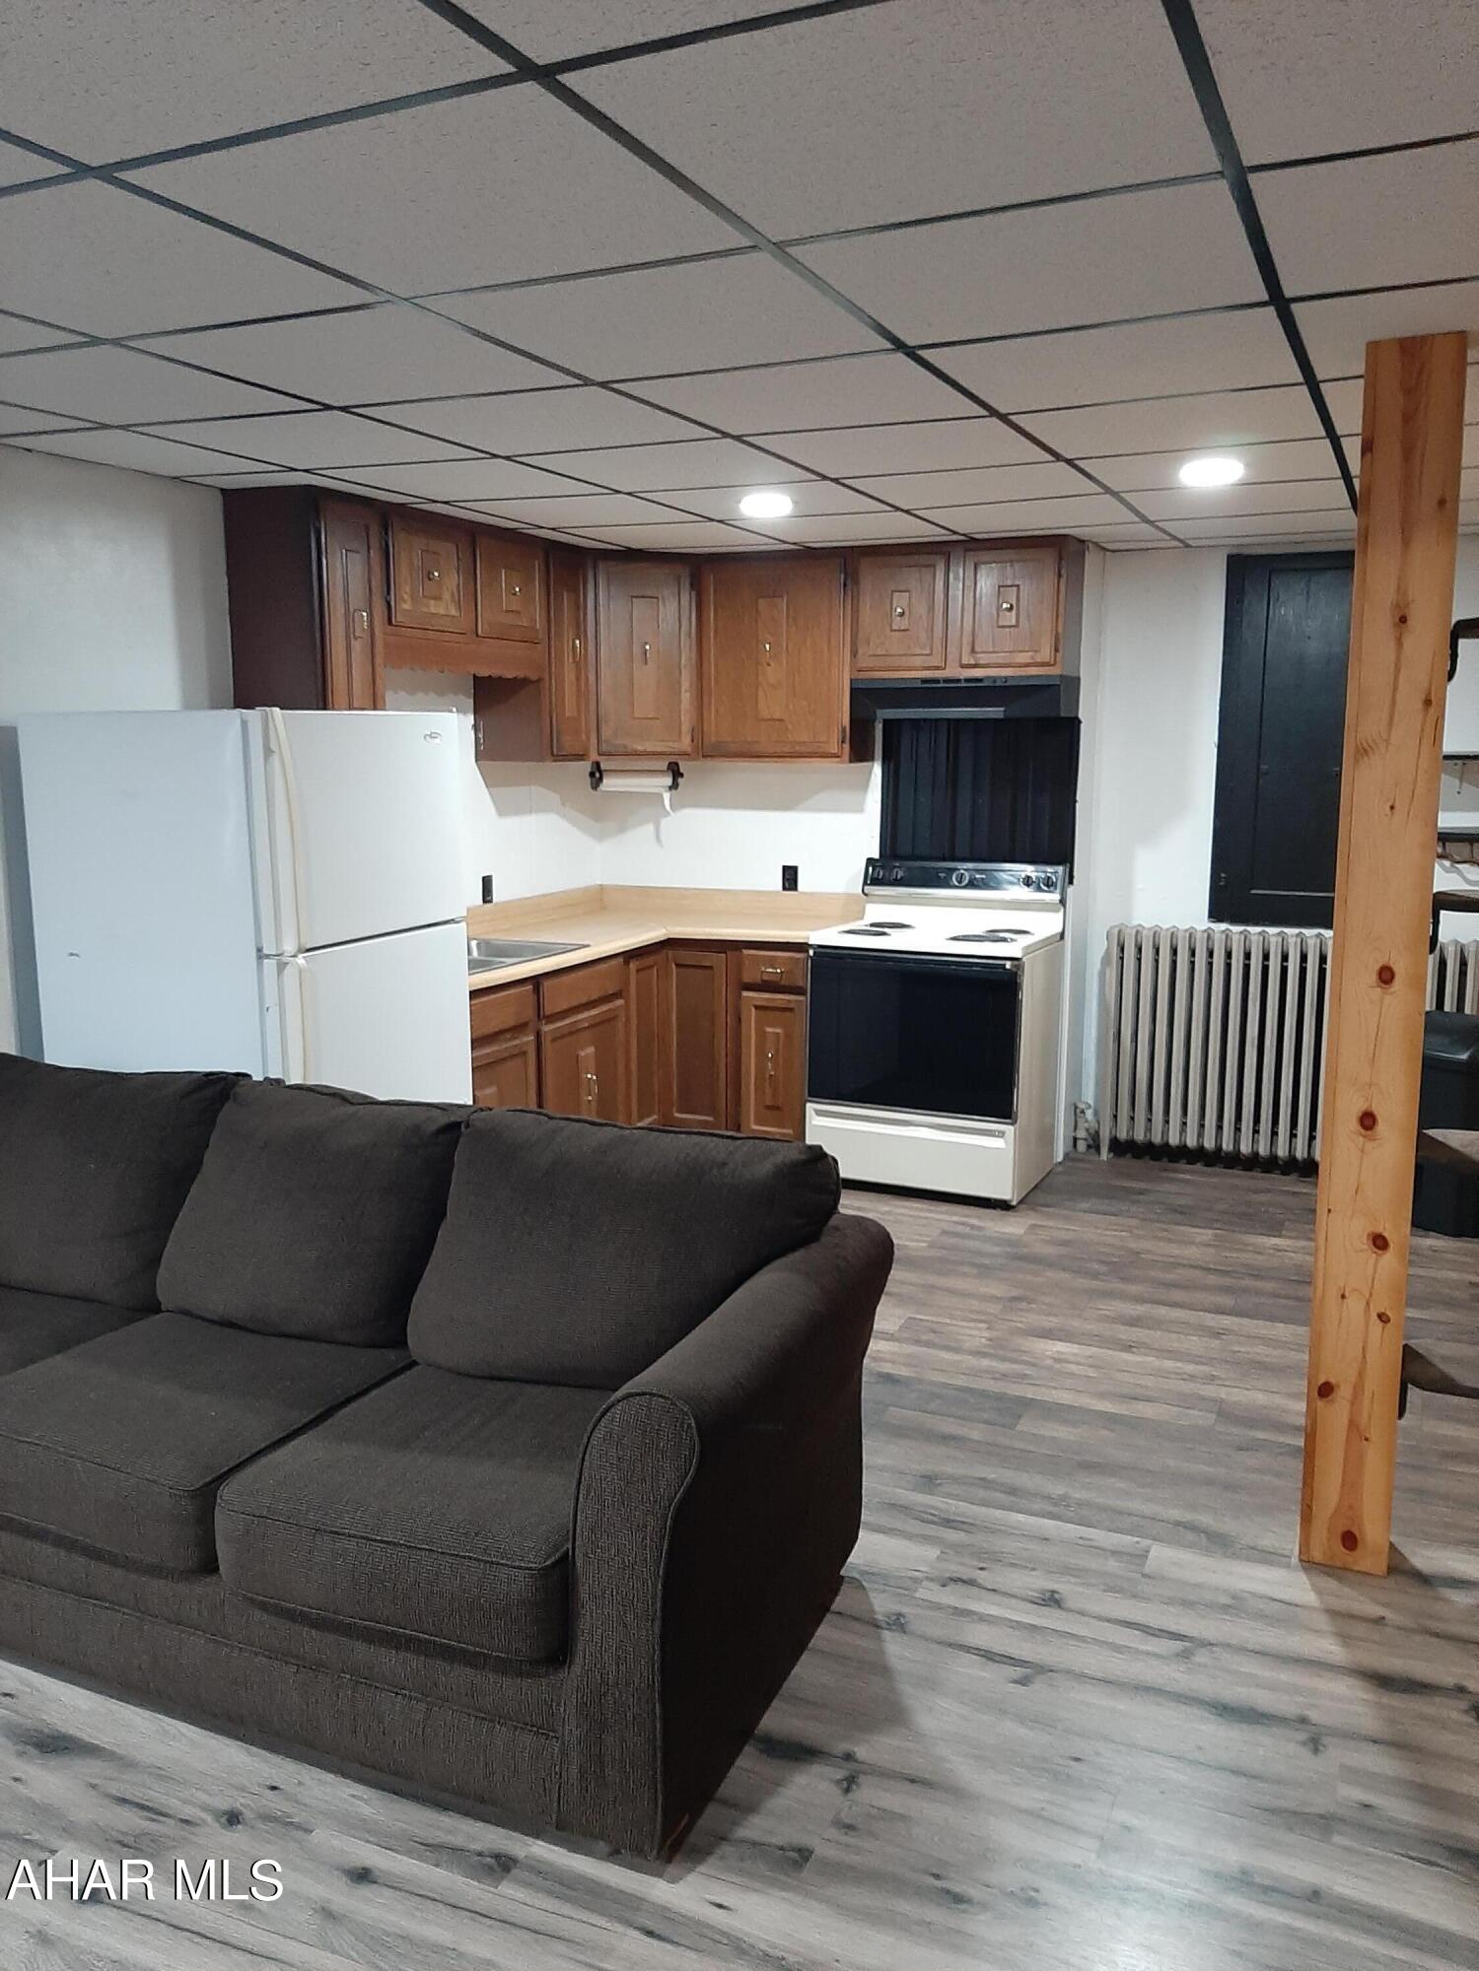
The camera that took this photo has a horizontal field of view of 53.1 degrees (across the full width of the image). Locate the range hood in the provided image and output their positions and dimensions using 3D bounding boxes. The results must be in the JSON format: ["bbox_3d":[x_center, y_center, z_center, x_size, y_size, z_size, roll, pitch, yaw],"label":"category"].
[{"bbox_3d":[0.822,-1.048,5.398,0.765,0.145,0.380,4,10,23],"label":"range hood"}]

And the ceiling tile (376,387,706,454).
[{"bbox_3d":[-0.416,-1.216,3.176,0.605,0.025,0.595,4,11,25],"label":"ceiling tile"}]

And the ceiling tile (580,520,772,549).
[{"bbox_3d":[-0.224,-1.524,4.997,0.605,0.025,0.595,4,11,25],"label":"ceiling tile"}]

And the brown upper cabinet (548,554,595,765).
[{"bbox_3d":[-0.765,-1.205,5.417,0.330,0.740,0.275,4,10,23],"label":"brown upper cabinet"}]

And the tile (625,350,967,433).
[{"bbox_3d":[0.138,-1.179,2.959,0.603,0.018,0.603,5,11,25],"label":"tile"}]

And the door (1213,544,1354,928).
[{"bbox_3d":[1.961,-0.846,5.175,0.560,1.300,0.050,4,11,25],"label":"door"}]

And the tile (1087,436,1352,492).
[{"bbox_3d":[1.185,-1.306,3.709,0.605,0.025,0.595,4,11,25],"label":"tile"}]

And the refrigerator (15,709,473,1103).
[{"bbox_3d":[-1.177,0.172,3.719,0.780,1.680,0.690,4,11,25],"label":"refrigerator"}]

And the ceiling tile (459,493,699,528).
[{"bbox_3d":[-0.464,-1.438,4.473,0.603,0.018,0.603,5,11,25],"label":"ceiling tile"}]

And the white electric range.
[{"bbox_3d":[0.723,0.130,5.383,0.761,1.130,0.655,5,11,25],"label":"white electric range"}]

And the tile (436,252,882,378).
[{"bbox_3d":[-0.112,-1.085,2.398,0.605,0.025,0.595,4,11,25],"label":"tile"}]

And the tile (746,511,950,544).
[{"bbox_3d":[0.328,-1.481,4.742,0.605,0.025,0.595,4,11,25],"label":"tile"}]

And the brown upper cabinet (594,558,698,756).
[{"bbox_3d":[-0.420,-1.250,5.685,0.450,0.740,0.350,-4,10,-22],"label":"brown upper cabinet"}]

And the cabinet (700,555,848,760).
[{"bbox_3d":[0.181,-1.231,5.608,0.610,0.757,0.320,5,11,25],"label":"cabinet"}]

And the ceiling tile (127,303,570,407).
[{"bbox_3d":[-0.675,-1.131,2.671,0.603,0.018,0.603,5,11,25],"label":"ceiling tile"}]

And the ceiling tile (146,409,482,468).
[{"bbox_3d":[-0.972,-1.262,3.434,0.605,0.025,0.600,4,11,25],"label":"ceiling tile"}]

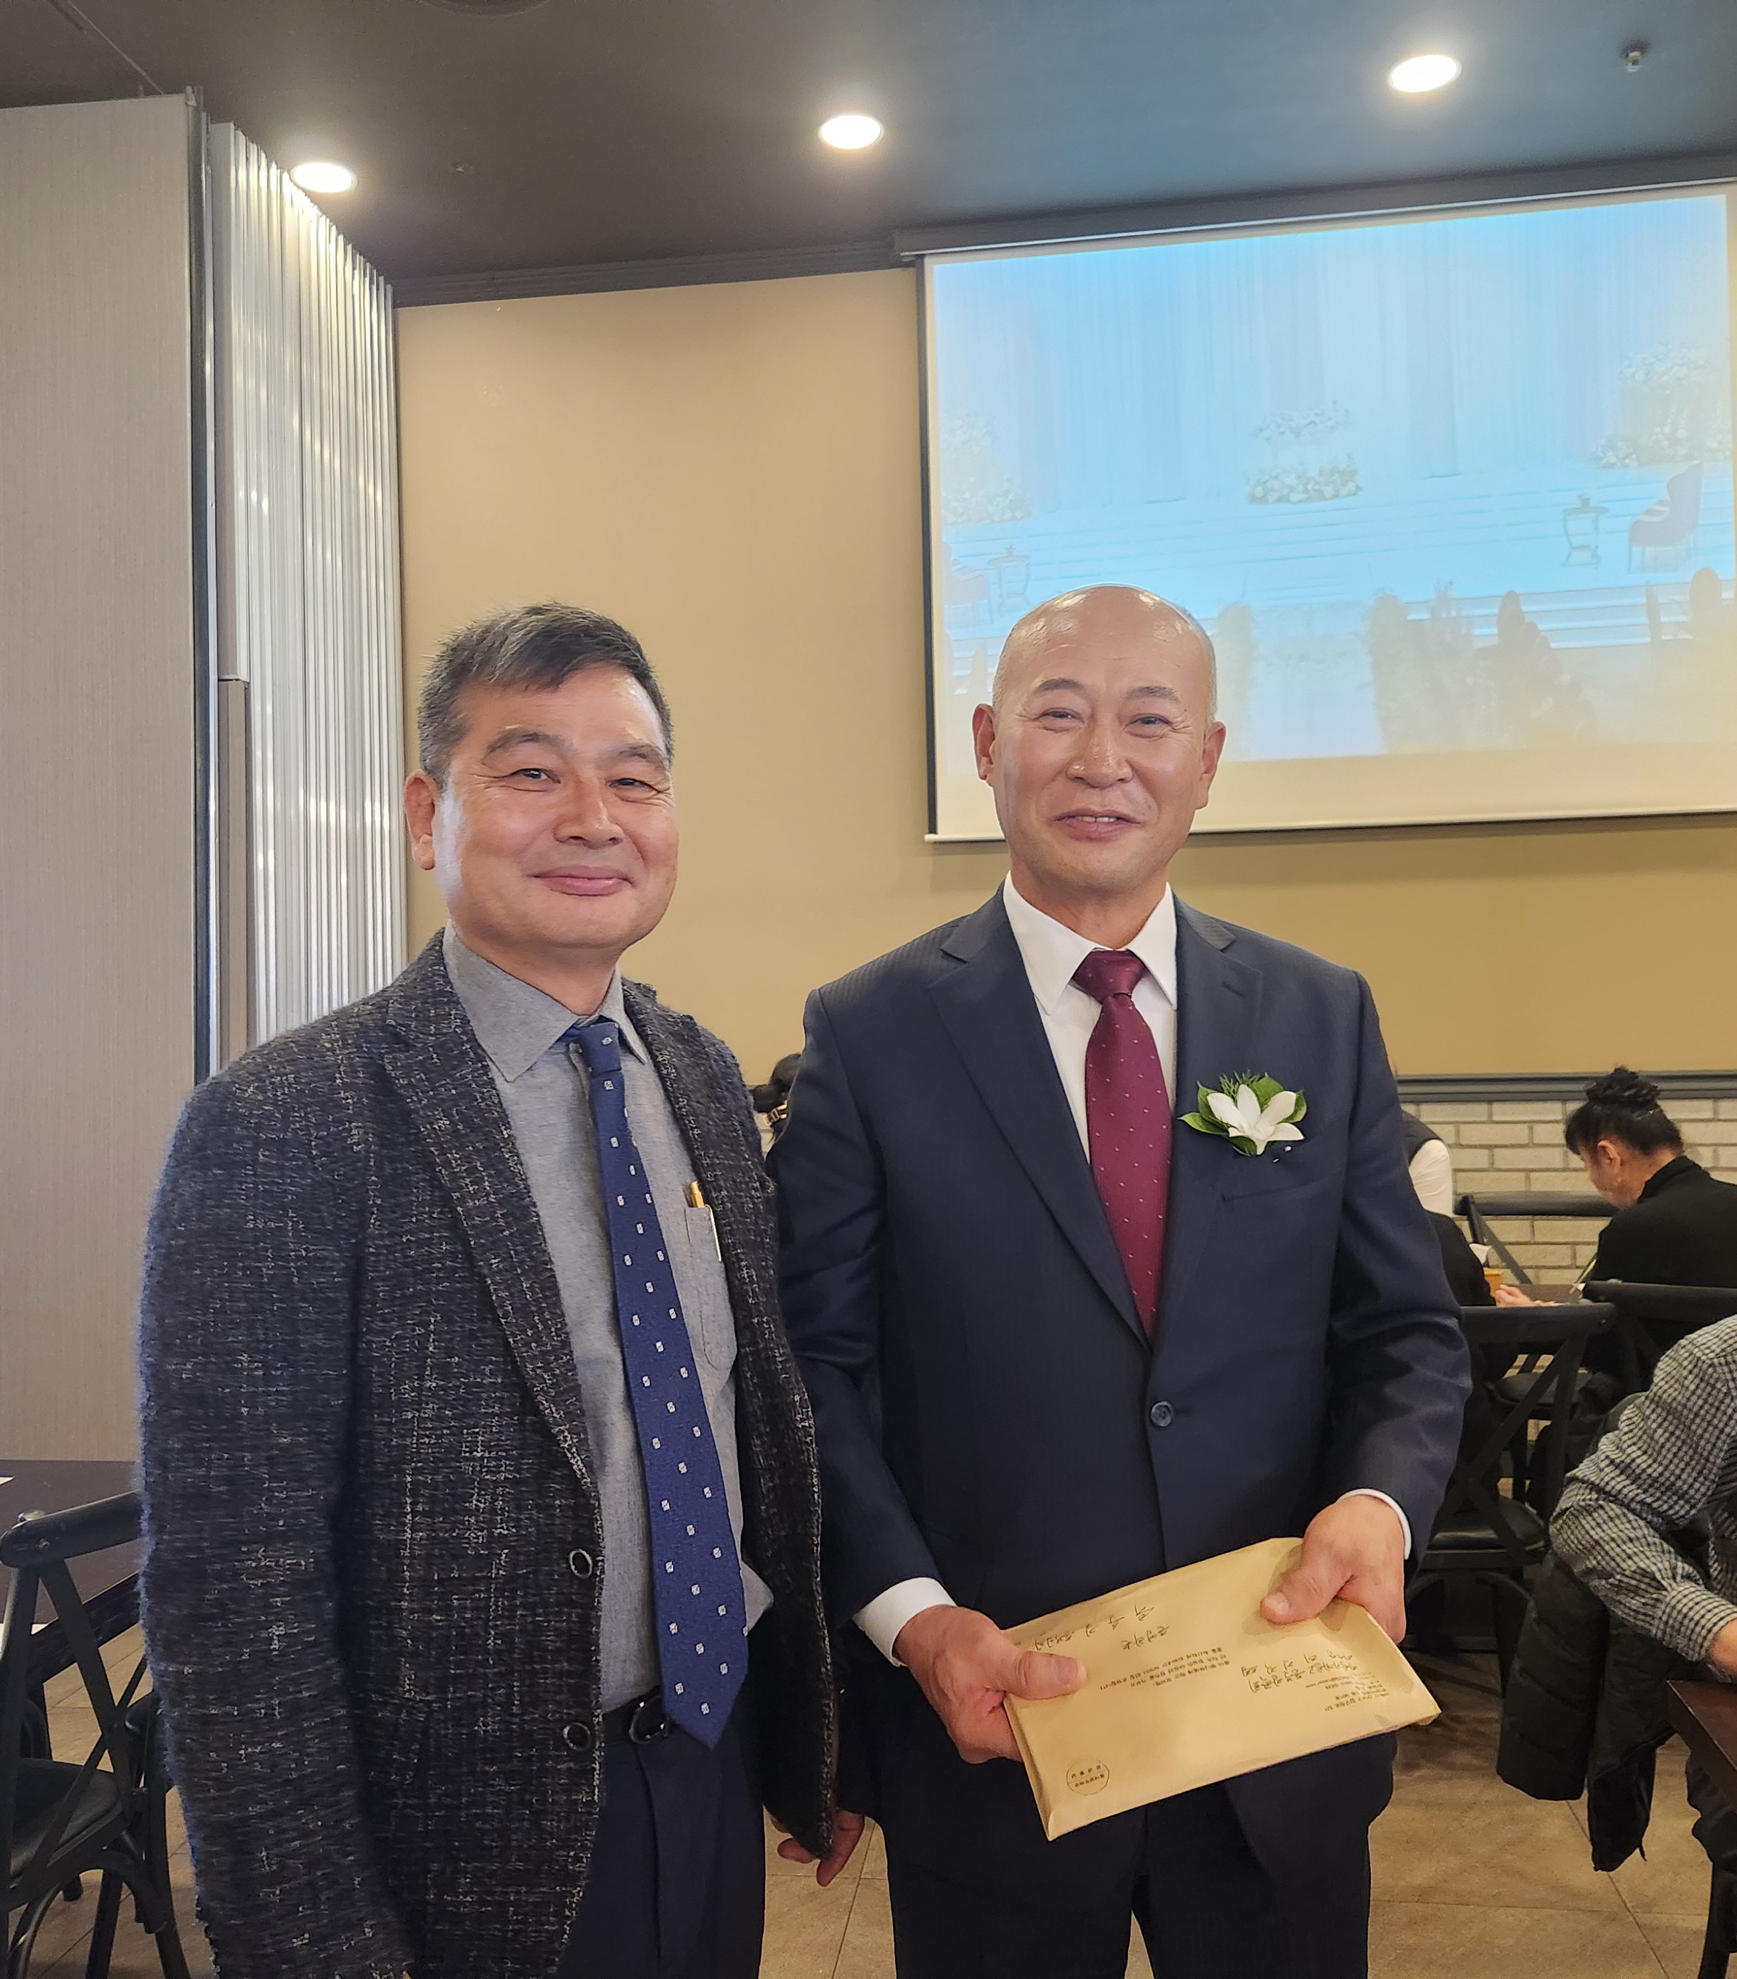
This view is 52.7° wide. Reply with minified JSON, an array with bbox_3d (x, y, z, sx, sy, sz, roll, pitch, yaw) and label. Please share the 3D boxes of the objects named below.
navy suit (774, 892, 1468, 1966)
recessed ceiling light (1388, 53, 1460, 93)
[{"bbox_3d":[0.199,0.657,1.345,0.540,1.480,0.360,-1,0,0],"label":"navy suit"},{"bbox_3d":[1.342,-2.223,4.225,0.178,0.040,0.178,-1,0,9],"label":"recessed ceiling light"}]

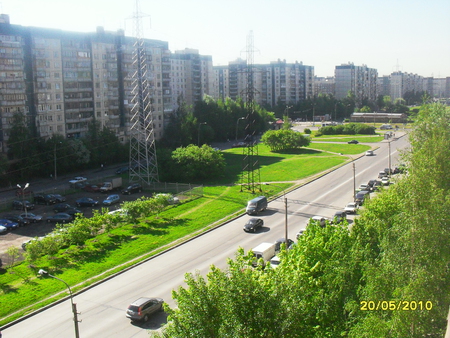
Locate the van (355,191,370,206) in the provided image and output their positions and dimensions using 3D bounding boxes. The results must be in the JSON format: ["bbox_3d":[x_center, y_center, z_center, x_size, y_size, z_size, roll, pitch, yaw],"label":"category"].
[{"bbox_3d":[27.748,5.953,99.753,1.950,2.100,4.900,6,12,30],"label":"van"}]

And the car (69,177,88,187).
[{"bbox_3d":[-34.193,2.614,115.386,1.650,1.420,4.100,5,11,29],"label":"car"}]

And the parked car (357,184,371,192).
[{"bbox_3d":[31.166,4.331,110.373,1.750,1.450,4.300,4,10,28],"label":"parked car"}]

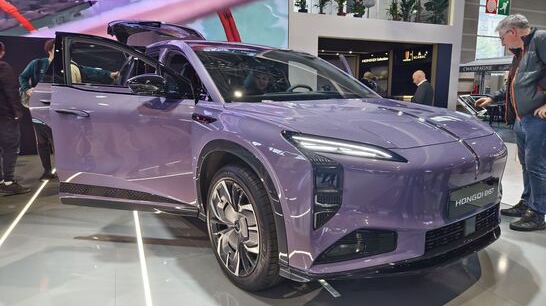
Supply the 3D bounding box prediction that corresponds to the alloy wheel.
[{"bbox_3d":[-0.161,0.421,2.146,0.212,0.566,0.566,-7,12,-37],"label":"alloy wheel"}]

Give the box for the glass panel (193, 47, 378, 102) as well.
[{"bbox_3d":[0.138,-0.659,2.940,1.481,0.121,0.846,-8,44,-38],"label":"glass panel"}]

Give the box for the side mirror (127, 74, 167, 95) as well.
[{"bbox_3d":[-0.779,-0.430,2.279,0.180,0.130,0.220,2,10,12],"label":"side mirror"}]

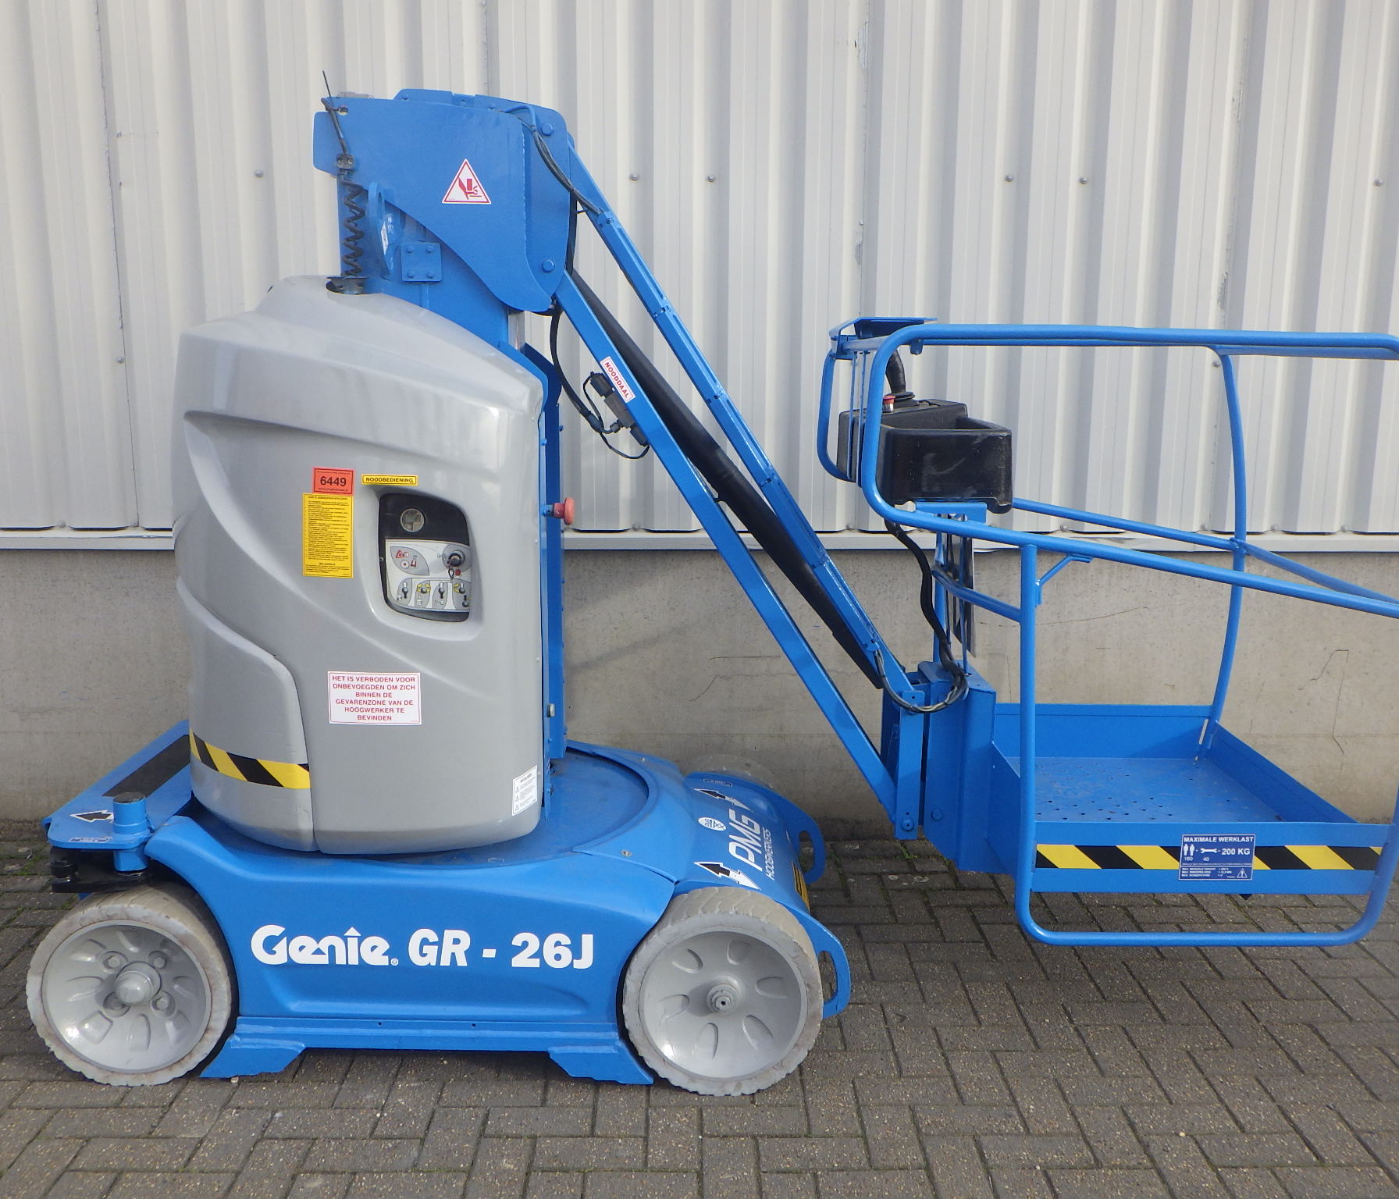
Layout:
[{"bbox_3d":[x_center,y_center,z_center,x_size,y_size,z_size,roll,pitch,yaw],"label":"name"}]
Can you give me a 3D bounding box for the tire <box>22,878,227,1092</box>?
[{"bbox_3d":[-1.143,0.787,2.658,0.398,0.398,0.125,1,10,1],"label":"tire"}]

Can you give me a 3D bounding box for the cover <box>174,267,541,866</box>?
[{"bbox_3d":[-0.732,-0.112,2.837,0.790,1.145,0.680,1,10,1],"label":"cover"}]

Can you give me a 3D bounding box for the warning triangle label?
[{"bbox_3d":[-0.471,-0.845,2.620,0.101,0.095,0.002,1,10,1],"label":"warning triangle label"}]

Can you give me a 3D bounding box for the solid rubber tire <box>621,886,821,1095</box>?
[{"bbox_3d":[0.045,0.796,2.639,0.398,0.398,0.125,1,10,1],"label":"solid rubber tire"}]

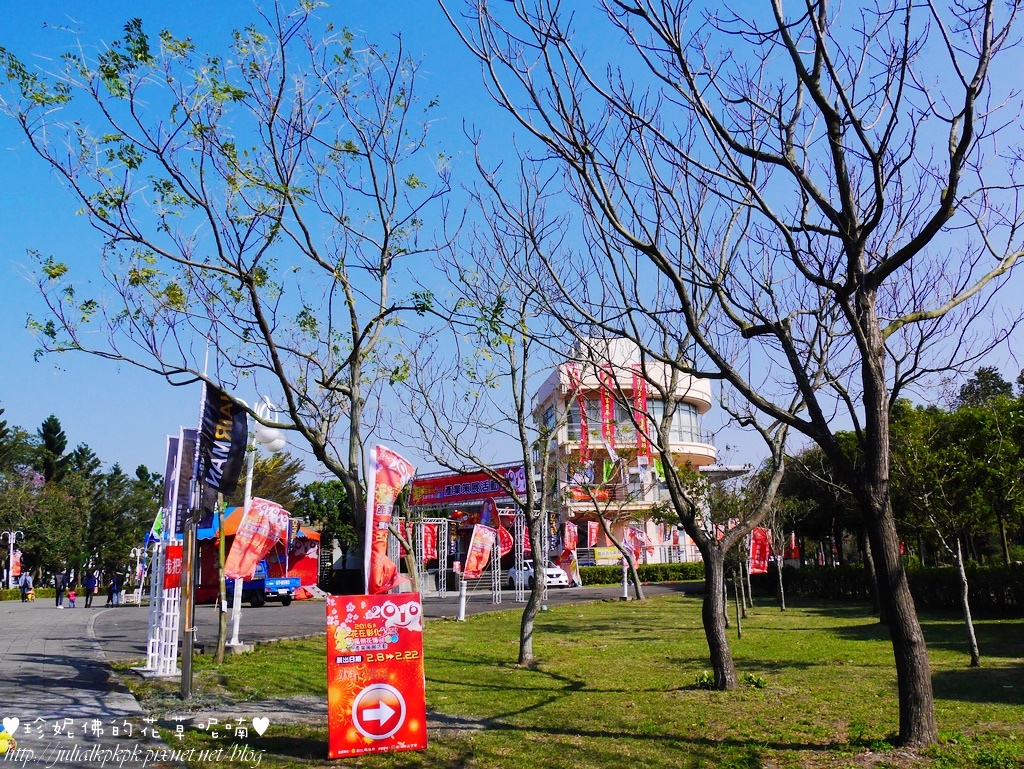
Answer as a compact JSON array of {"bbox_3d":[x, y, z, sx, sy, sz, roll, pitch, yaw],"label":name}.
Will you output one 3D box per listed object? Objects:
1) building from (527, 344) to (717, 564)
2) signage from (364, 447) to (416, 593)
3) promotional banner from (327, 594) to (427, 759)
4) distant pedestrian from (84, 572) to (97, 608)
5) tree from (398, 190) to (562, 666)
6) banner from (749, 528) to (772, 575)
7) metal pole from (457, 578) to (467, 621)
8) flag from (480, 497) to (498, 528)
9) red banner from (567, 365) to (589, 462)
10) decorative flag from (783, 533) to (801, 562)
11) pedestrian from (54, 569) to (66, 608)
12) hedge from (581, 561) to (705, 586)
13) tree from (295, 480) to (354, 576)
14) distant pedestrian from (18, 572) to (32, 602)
[{"bbox_3d":[7.875,5.672,59.072,11.000,16.000,10.500,1,-12,-8],"label":"building"},{"bbox_3d":[-1.246,1.405,8.500,0.530,1.550,0.250,3,-13,-18],"label":"signage"},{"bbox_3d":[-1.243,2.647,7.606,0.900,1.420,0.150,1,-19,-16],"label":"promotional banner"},{"bbox_3d":[-18.645,9.086,36.702,0.550,1.613,0.400,-2,-13,8],"label":"distant pedestrian"},{"bbox_3d":[-0.585,0.523,15.457,3.200,8.955,3.000,0,-13,0],"label":"tree"},{"bbox_3d":[9.693,6.515,32.358,0.820,1.761,0.250,-1,-13,3],"label":"banner"},{"bbox_3d":[-1.415,6.137,23.600,0.170,1.130,0.170,-1,-12,0],"label":"metal pole"},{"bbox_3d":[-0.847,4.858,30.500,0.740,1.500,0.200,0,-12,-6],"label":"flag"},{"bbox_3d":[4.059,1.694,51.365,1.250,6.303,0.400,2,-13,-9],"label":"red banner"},{"bbox_3d":[16.021,9.257,47.500,0.850,1.580,0.250,0,-12,-6],"label":"decorative flag"},{"bbox_3d":[-19.819,8.969,36.400,0.460,1.700,0.330,-10,-15,36],"label":"pedestrian"},{"bbox_3d":[7.764,11.262,49.300,7.800,1.100,1.000,3,-13,-20],"label":"hedge"},{"bbox_3d":[-10.828,8.747,48.254,4.000,6.306,3.800,0,-13,0],"label":"tree"},{"bbox_3d":[-25.554,10.633,43.529,0.620,1.582,0.420,3,-13,-14],"label":"distant pedestrian"}]

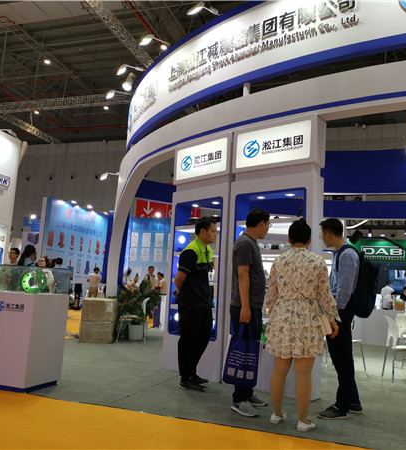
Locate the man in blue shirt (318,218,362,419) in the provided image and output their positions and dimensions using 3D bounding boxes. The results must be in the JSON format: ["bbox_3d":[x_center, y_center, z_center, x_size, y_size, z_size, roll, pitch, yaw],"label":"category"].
[{"bbox_3d":[1.192,0.767,4.106,0.420,1.700,0.480,0,-10,21],"label":"man in blue shirt"}]

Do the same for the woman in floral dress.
[{"bbox_3d":[0.773,0.731,3.717,0.540,1.600,0.340,-1,-10,28],"label":"woman in floral dress"}]

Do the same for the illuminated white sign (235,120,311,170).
[{"bbox_3d":[0.776,-0.854,5.114,0.930,0.410,0.080,-4,-11,39],"label":"illuminated white sign"}]

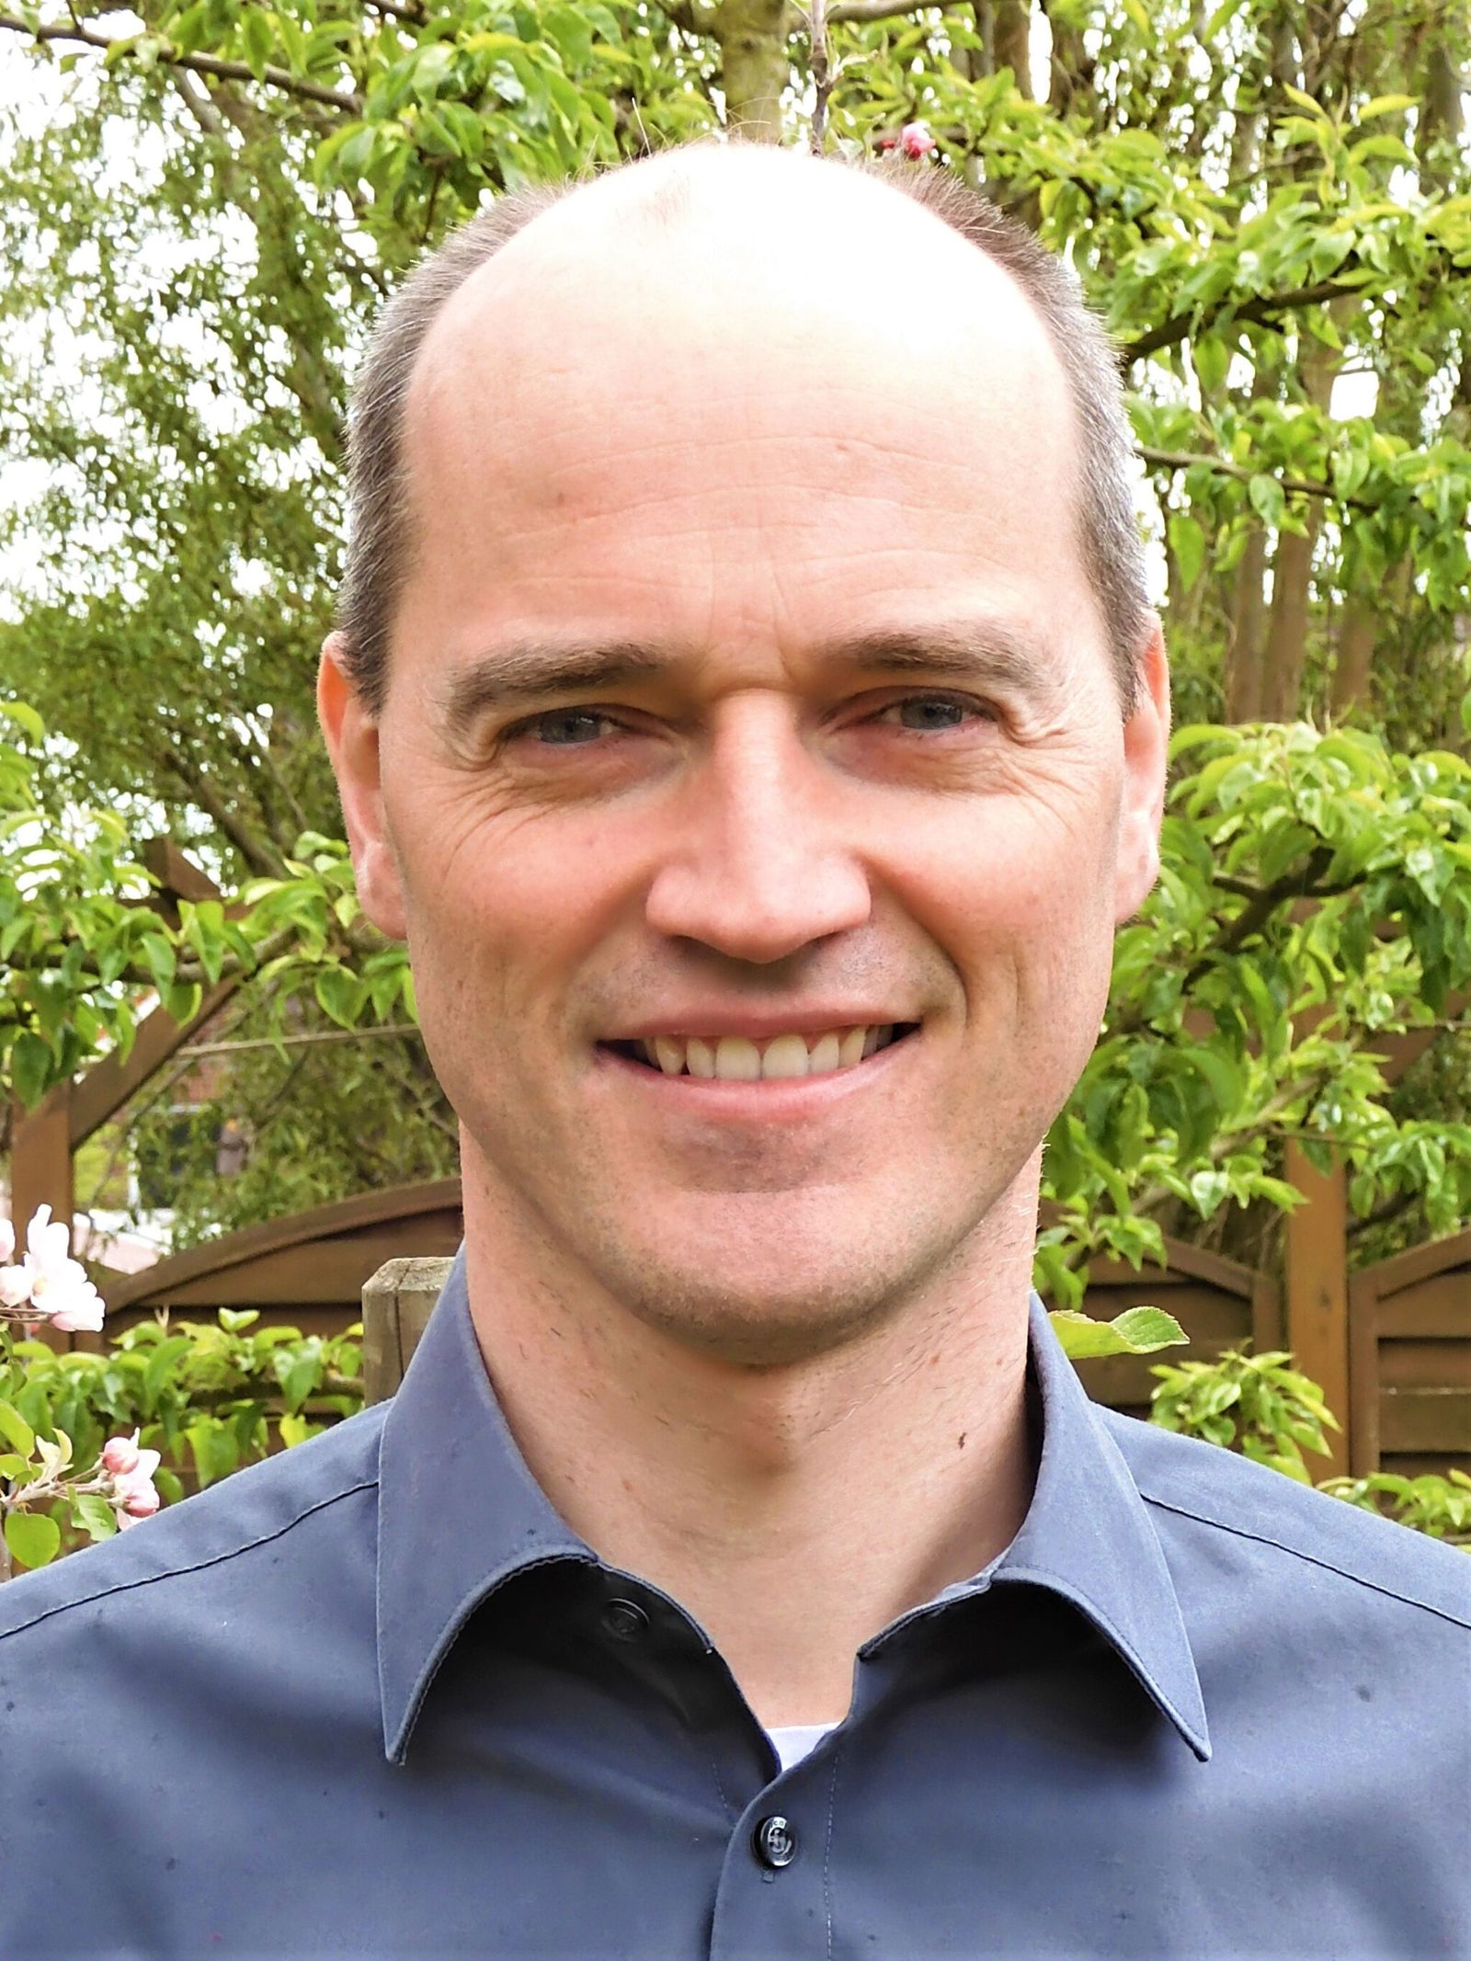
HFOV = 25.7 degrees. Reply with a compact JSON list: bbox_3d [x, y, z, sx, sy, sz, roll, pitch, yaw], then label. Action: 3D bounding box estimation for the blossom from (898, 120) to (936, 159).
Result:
[{"bbox_3d":[0.112,-0.521,2.000,0.023,0.024,0.023,-1,-1,-18],"label":"blossom"}]

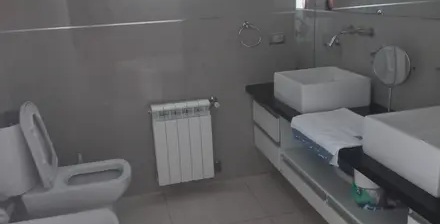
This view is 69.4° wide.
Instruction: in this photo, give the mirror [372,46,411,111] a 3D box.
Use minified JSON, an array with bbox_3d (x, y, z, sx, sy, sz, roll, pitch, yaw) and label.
[{"bbox_3d":[0.798,-0.141,1.484,0.117,0.331,0.180,-17,22,-38],"label":"mirror"}]

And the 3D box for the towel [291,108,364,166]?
[{"bbox_3d":[0.552,0.097,1.425,0.326,0.105,0.452,-7,18,-13],"label":"towel"}]

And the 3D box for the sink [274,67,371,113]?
[{"bbox_3d":[0.566,-0.135,1.804,0.400,0.151,0.340,-7,18,-13],"label":"sink"}]

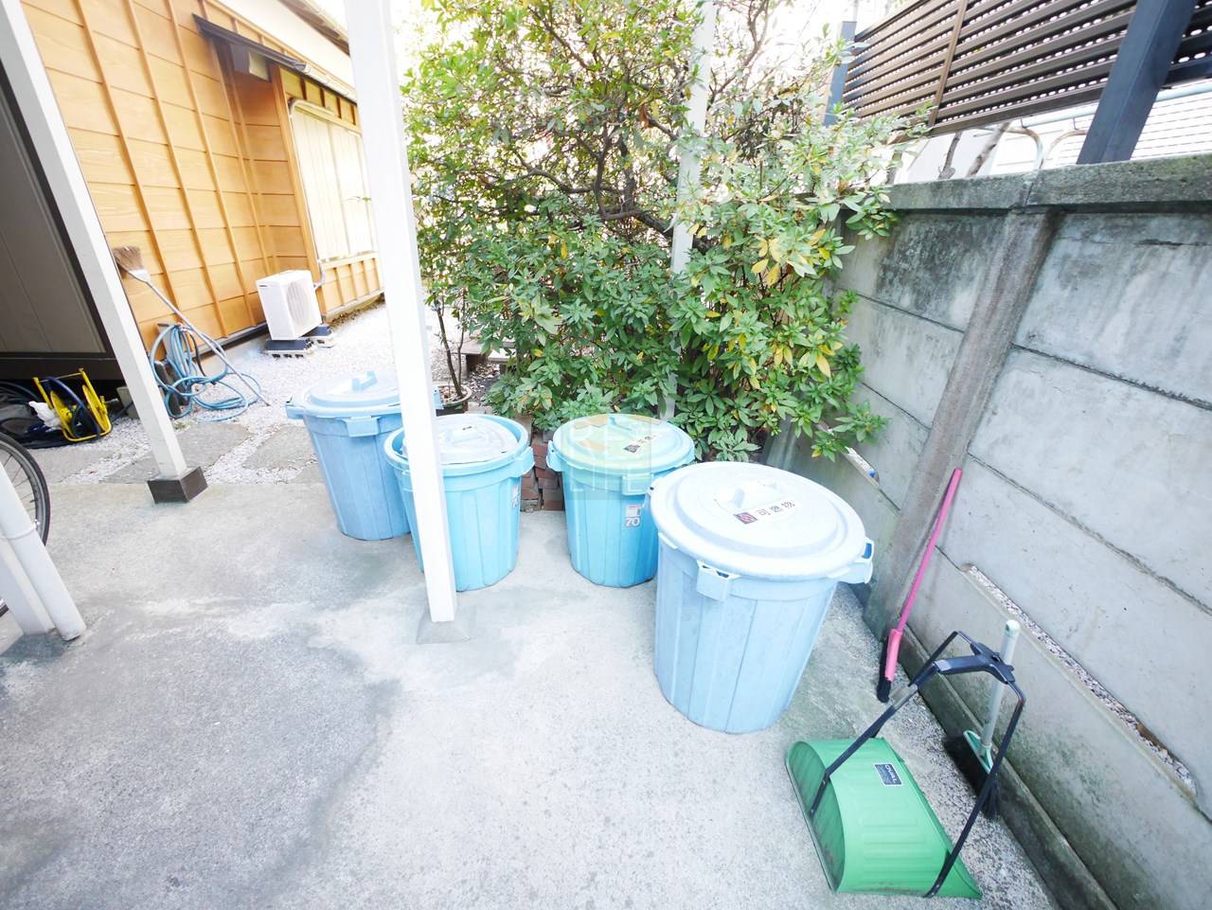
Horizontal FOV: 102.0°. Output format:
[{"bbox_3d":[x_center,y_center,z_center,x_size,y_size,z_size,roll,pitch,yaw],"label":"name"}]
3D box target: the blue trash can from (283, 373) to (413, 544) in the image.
[{"bbox_3d":[-1.023,-0.029,2.208,0.590,0.680,0.590,-4,26,-14],"label":"blue trash can"}]

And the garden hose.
[{"bbox_3d":[-2.954,-0.684,3.651,0.580,0.490,1.160,-8,27,-21],"label":"garden hose"}]

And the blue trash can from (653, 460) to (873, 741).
[{"bbox_3d":[0.376,0.387,1.399,0.570,0.650,0.570,2,25,-1],"label":"blue trash can"}]

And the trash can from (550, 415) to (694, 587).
[{"bbox_3d":[0.054,0.160,1.919,0.540,0.590,0.540,-1,25,-8],"label":"trash can"}]

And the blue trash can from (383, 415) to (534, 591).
[{"bbox_3d":[-0.550,0.177,1.943,0.555,0.570,0.555,7,25,9],"label":"blue trash can"}]

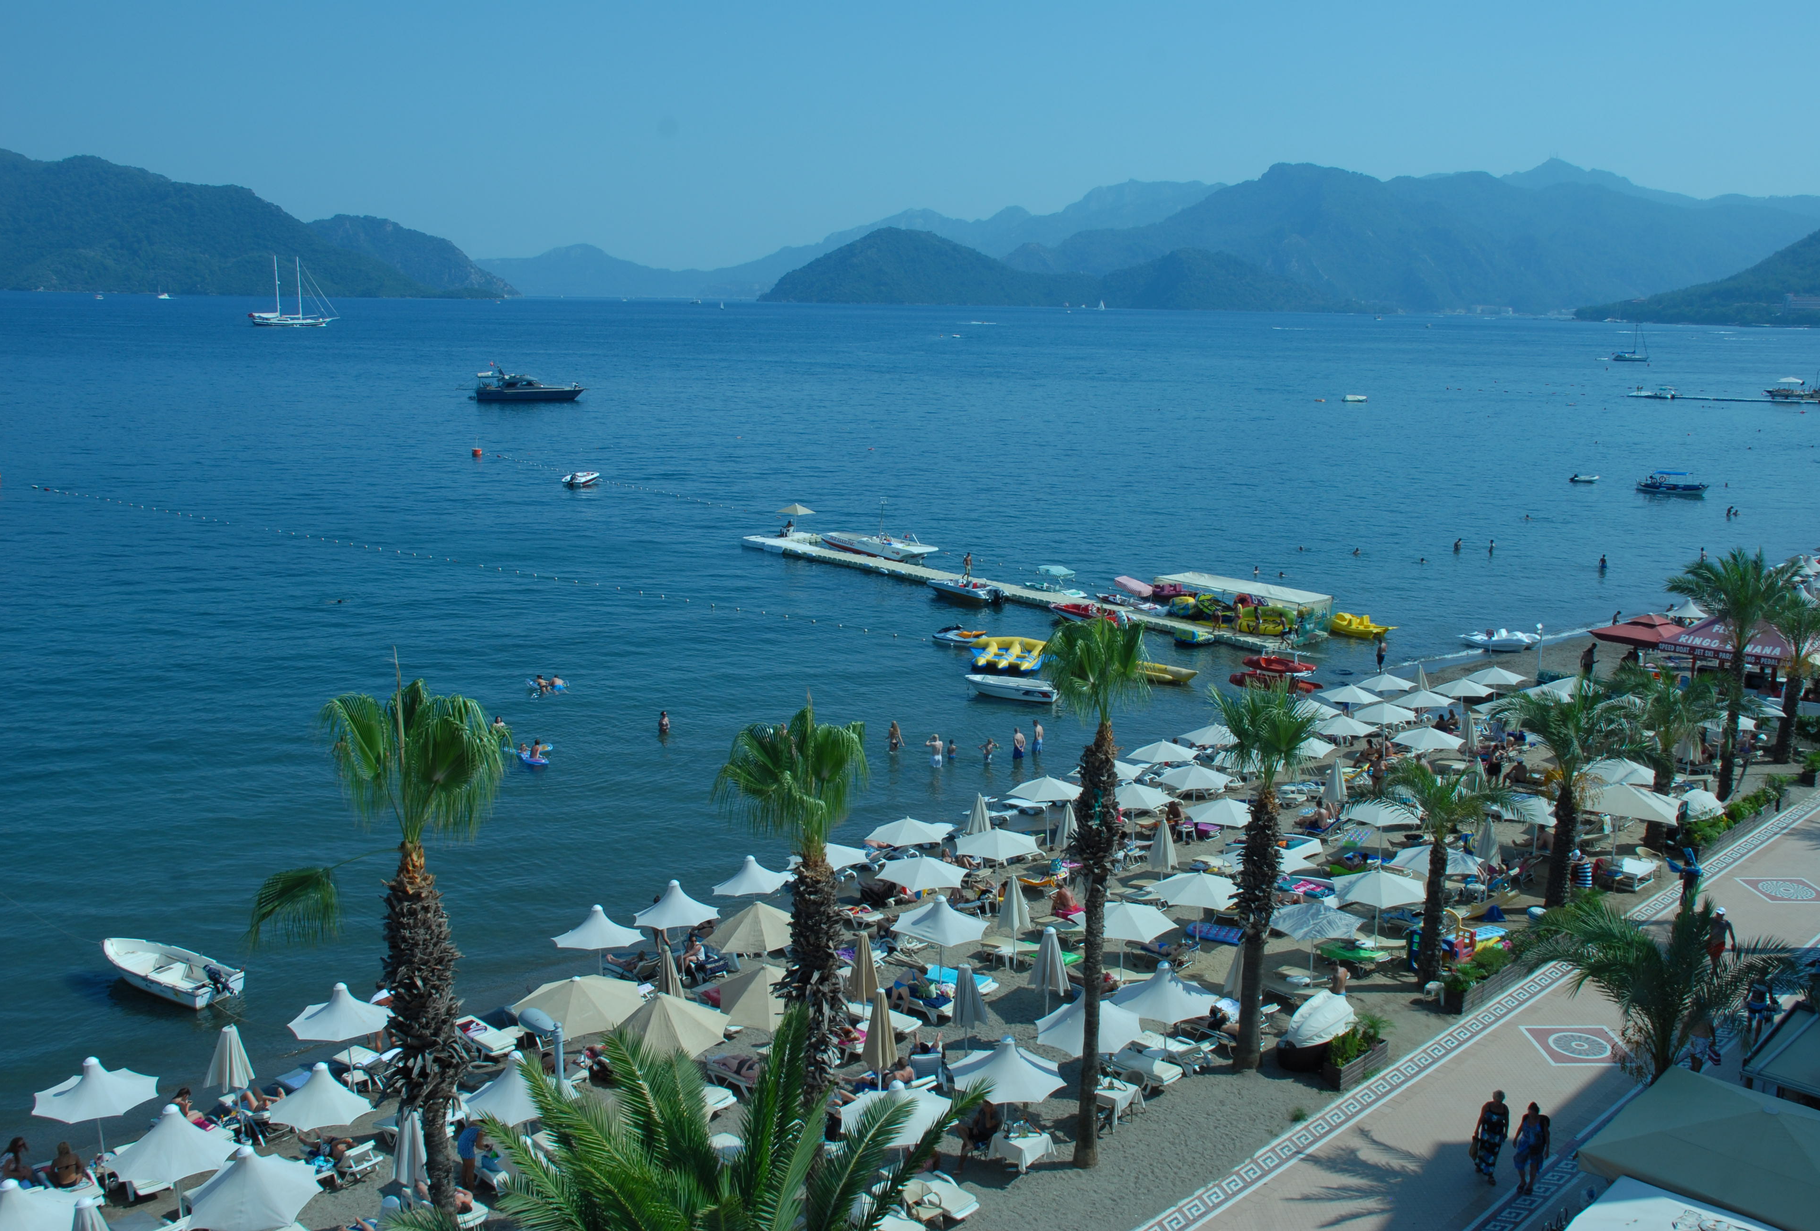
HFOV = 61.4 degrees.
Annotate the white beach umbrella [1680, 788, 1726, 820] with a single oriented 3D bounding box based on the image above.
[{"bbox_3d":[22.337,5.334,43.331,1.200,0.850,1.400,-11,16,-44],"label":"white beach umbrella"}]

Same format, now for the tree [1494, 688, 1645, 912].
[{"bbox_3d":[16.457,4.590,38.330,3.900,5.650,3.900,1,12,0],"label":"tree"}]

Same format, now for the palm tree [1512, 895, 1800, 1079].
[{"bbox_3d":[13.896,7.387,28.762,4.800,4.300,4.700,1,12,0],"label":"palm tree"}]

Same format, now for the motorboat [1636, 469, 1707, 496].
[{"bbox_3d":[68.637,-12.113,138.008,5.800,2.100,2.000,12,16,43],"label":"motorboat"}]

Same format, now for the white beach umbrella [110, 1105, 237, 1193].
[{"bbox_3d":[-12.709,9.647,26.640,2.400,2.500,2.400,-5,13,-27],"label":"white beach umbrella"}]

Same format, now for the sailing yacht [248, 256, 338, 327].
[{"bbox_3d":[-251.793,-131.866,622.372,35.717,28.690,7.500,-1,12,-10],"label":"sailing yacht"}]

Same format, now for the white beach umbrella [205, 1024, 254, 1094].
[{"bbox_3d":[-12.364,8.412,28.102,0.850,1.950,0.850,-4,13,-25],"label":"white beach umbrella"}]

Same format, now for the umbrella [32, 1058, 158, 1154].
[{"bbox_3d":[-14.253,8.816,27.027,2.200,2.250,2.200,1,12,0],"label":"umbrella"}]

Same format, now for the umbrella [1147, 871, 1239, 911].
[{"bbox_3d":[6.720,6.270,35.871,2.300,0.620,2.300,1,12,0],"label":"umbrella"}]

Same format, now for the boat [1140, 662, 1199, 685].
[{"bbox_3d":[10.940,2.452,71.370,5.200,0.700,1.100,9,14,34],"label":"boat"}]

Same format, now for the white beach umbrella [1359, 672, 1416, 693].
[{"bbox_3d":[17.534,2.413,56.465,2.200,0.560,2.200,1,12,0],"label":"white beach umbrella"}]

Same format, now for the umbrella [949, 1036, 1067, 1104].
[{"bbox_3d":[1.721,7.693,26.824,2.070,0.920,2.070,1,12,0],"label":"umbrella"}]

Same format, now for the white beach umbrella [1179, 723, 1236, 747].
[{"bbox_3d":[10.622,4.896,53.588,2.420,2.350,2.420,3,12,11],"label":"white beach umbrella"}]

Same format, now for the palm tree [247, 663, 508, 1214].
[{"bbox_3d":[-8.035,5.316,23.896,4.100,9.665,3.300,-3,12,-19],"label":"palm tree"}]

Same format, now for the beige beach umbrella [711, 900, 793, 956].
[{"bbox_3d":[-3.396,7.368,34.077,2.400,2.100,2.400,0,12,-6],"label":"beige beach umbrella"}]

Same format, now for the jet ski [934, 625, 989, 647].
[{"bbox_3d":[2.485,1.020,74.639,2.900,1.050,1.150,4,12,15],"label":"jet ski"}]

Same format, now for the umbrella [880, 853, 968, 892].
[{"bbox_3d":[0.330,7.331,39.533,2.400,2.350,2.400,1,12,1],"label":"umbrella"}]

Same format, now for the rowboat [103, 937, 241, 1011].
[{"bbox_3d":[-18.014,8.545,37.079,4.250,0.900,1.600,7,13,25],"label":"rowboat"}]

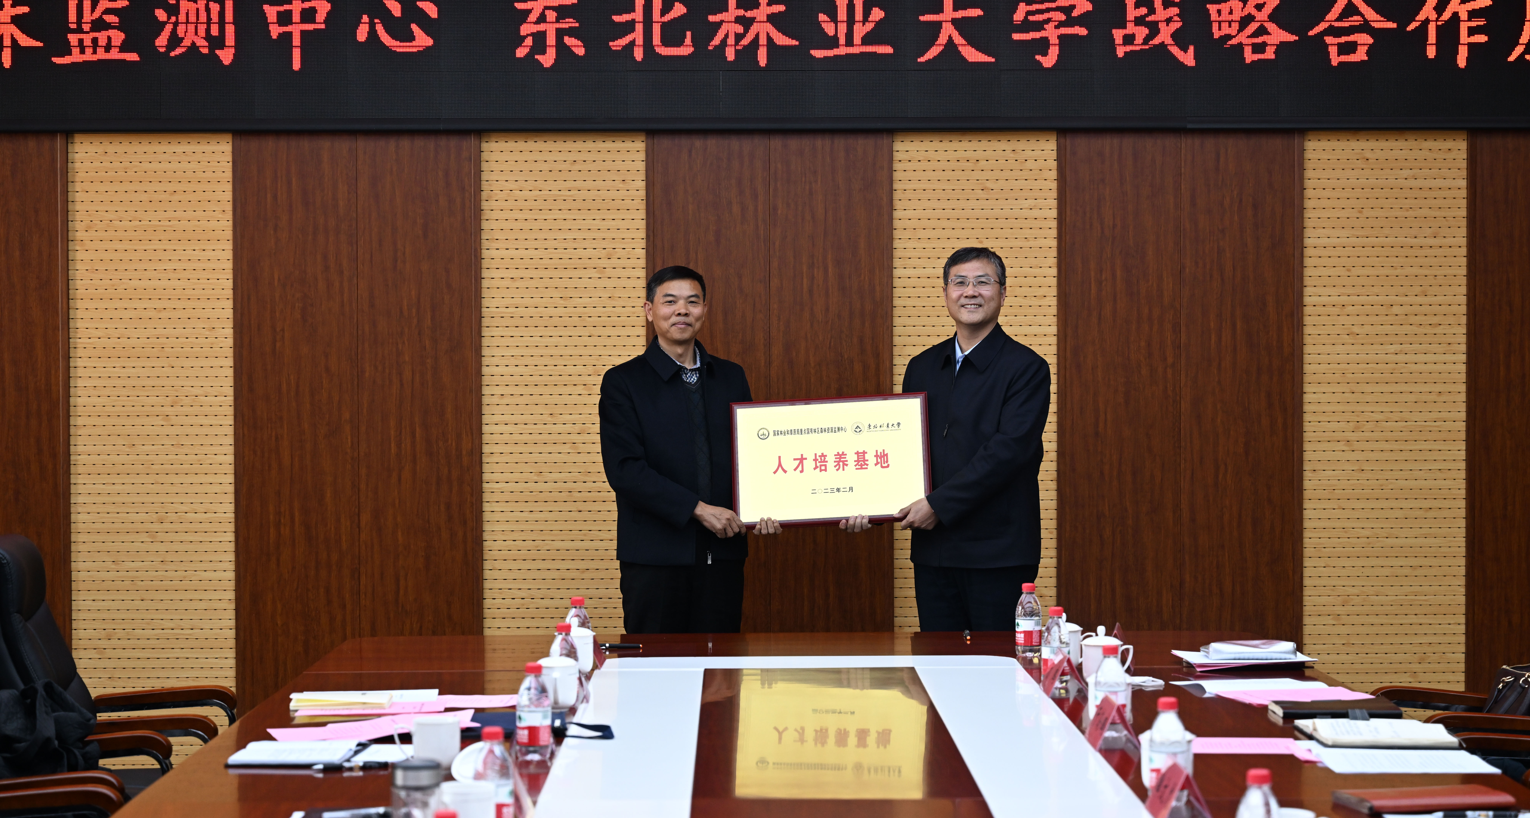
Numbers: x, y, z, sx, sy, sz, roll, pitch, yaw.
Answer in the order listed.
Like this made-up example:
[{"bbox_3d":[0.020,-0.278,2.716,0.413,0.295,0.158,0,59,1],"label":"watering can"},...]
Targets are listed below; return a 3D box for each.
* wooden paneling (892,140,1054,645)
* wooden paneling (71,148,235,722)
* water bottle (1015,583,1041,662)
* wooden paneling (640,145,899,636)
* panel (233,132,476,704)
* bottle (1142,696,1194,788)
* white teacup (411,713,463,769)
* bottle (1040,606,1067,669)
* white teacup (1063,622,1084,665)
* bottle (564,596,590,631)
[{"bbox_3d":[0.692,0.178,9.825,0.538,2.177,0.040,0,1,-1],"label":"wooden paneling"},{"bbox_3d":[-2.015,0.136,9.785,0.536,2.078,0.030,0,1,-1],"label":"wooden paneling"},{"bbox_3d":[0.628,0.504,7.080,0.060,0.175,0.060,0,1,-1],"label":"water bottle"},{"bbox_3d":[0.016,0.179,9.817,0.814,2.177,0.040,0,1,-1],"label":"wooden paneling"},{"bbox_3d":[-1.337,0.181,9.801,0.818,2.179,0.040,0,1,-1],"label":"panel"},{"bbox_3d":[0.659,0.559,4.860,0.060,0.175,0.060,0,1,-1],"label":"bottle"},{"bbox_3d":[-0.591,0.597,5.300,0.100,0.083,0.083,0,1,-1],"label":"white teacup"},{"bbox_3d":[0.641,0.525,6.572,0.062,0.173,0.062,0,1,-1],"label":"bottle"},{"bbox_3d":[0.710,0.542,6.967,0.124,0.120,0.092,0,1,-1],"label":"white teacup"},{"bbox_3d":[-0.418,0.516,6.680,0.060,0.175,0.060,0,1,-1],"label":"bottle"}]

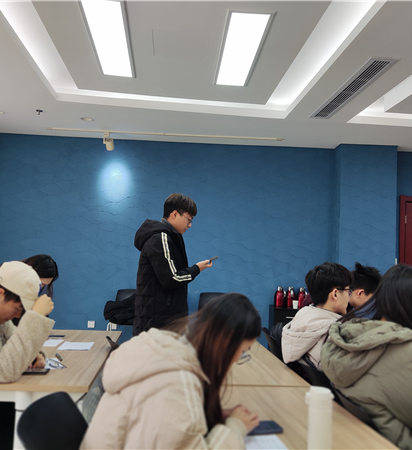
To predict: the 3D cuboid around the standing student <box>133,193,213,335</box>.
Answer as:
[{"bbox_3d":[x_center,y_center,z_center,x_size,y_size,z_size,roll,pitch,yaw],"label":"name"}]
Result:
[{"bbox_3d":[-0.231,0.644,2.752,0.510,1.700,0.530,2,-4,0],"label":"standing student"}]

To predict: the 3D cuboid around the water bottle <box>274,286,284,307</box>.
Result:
[{"bbox_3d":[0.938,0.915,5.485,0.120,0.260,0.120,1,-4,16],"label":"water bottle"}]

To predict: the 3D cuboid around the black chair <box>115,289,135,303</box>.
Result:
[{"bbox_3d":[-0.966,1.237,5.256,0.470,0.830,0.520,2,-4,13],"label":"black chair"}]

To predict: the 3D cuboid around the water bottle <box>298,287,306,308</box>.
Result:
[{"bbox_3d":[1.222,0.927,5.486,0.120,0.260,0.120,-1,-5,37],"label":"water bottle"}]

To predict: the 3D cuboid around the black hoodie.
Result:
[{"bbox_3d":[-0.255,0.363,2.770,0.430,0.800,0.540,2,-4,0],"label":"black hoodie"}]

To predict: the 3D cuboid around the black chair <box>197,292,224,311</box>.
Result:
[{"bbox_3d":[0.122,1.285,5.281,0.470,0.830,0.520,2,-4,0],"label":"black chair"}]

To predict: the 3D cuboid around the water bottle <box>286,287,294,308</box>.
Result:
[{"bbox_3d":[1.080,0.921,5.485,0.120,0.260,0.120,4,-4,-17],"label":"water bottle"}]

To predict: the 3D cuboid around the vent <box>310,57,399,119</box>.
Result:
[{"bbox_3d":[1.281,-1.191,3.943,0.215,0.050,1.420,3,-4,-5],"label":"vent"}]

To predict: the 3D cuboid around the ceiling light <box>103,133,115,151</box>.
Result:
[{"bbox_3d":[-1.230,-1.054,5.501,0.140,0.220,0.170,2,-4,3],"label":"ceiling light"}]

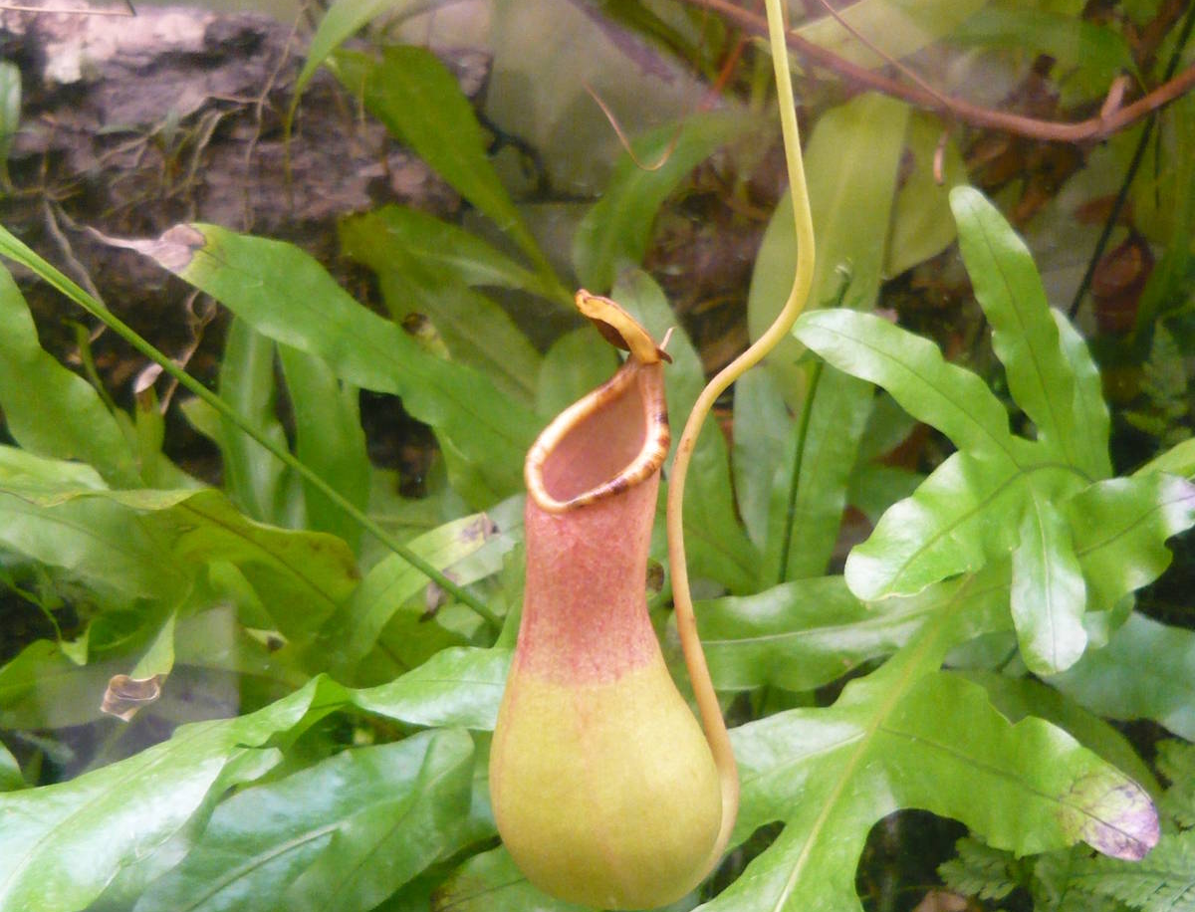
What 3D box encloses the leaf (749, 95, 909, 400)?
[{"bbox_3d":[0.118,-0.107,0.765,0.068,0.176,0.030,12,-16,2],"label":"leaf"}]

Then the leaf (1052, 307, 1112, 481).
[{"bbox_3d":[0.195,-0.026,0.615,0.021,0.077,0.020,-6,-23,5],"label":"leaf"}]

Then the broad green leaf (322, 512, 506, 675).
[{"bbox_3d":[-0.071,0.054,0.605,0.088,0.030,0.031,-41,56,-7],"label":"broad green leaf"}]

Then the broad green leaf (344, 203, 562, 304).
[{"bbox_3d":[-0.071,-0.095,0.740,0.115,0.025,0.035,19,67,10],"label":"broad green leaf"}]

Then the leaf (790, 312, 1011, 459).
[{"bbox_3d":[0.117,-0.027,0.585,0.096,0.025,0.032,30,67,12],"label":"leaf"}]

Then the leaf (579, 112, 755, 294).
[{"bbox_3d":[0.041,-0.127,0.765,0.045,0.040,0.133,33,68,9],"label":"leaf"}]

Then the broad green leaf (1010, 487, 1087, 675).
[{"bbox_3d":[0.167,0.045,0.562,0.028,0.072,0.025,2,-20,1],"label":"broad green leaf"}]

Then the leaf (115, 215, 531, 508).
[{"bbox_3d":[-0.113,-0.044,0.625,0.205,0.035,0.051,28,63,14],"label":"leaf"}]

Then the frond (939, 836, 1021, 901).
[{"bbox_3d":[0.156,0.169,0.620,0.033,0.022,0.024,11,46,0],"label":"frond"}]

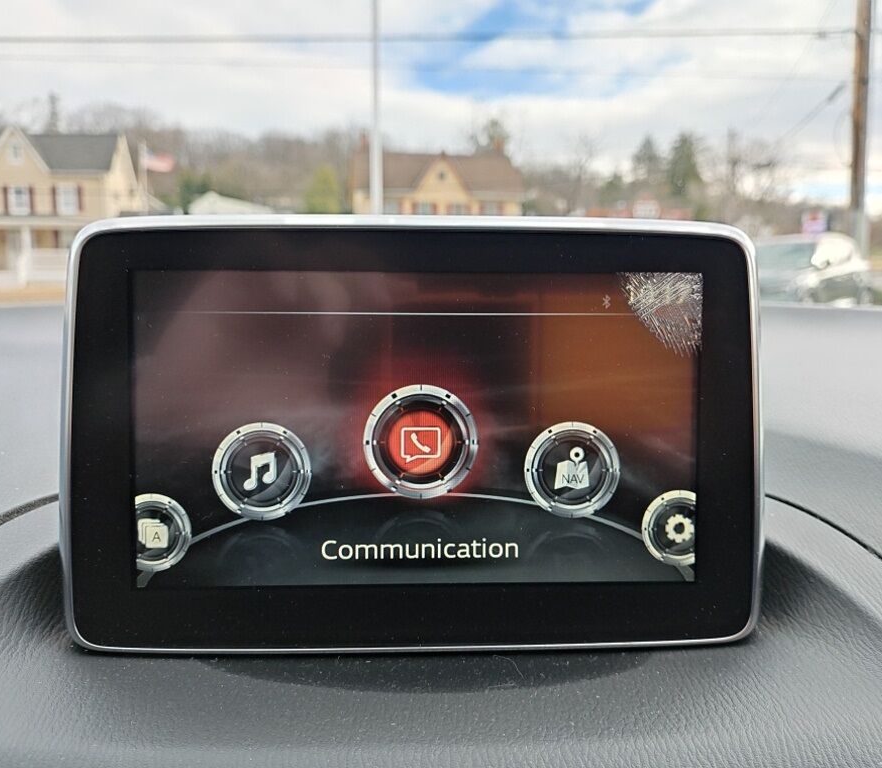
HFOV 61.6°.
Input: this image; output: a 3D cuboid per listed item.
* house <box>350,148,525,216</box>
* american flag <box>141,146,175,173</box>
[{"bbox_3d":[-0.650,-12.600,55.400,12.000,9.200,9.000,-1,8,-7],"label":"house"},{"bbox_3d":[-14.400,-11.500,38.000,1.600,1.100,0.250,-2,8,-12],"label":"american flag"}]

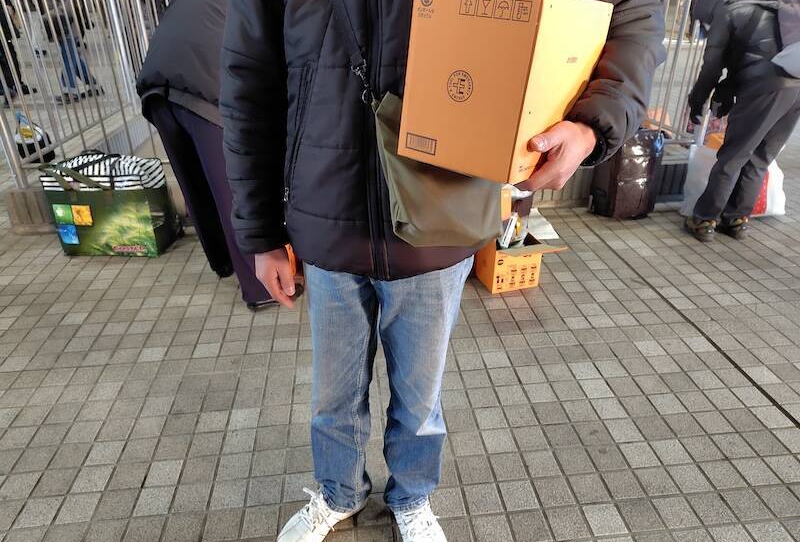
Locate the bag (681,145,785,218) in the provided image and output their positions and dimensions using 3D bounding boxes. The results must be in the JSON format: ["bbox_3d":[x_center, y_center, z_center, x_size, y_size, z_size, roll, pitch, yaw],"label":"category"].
[{"bbox_3d":[1.994,-0.550,3.178,0.540,0.400,0.280,-2,29,-2],"label":"bag"}]

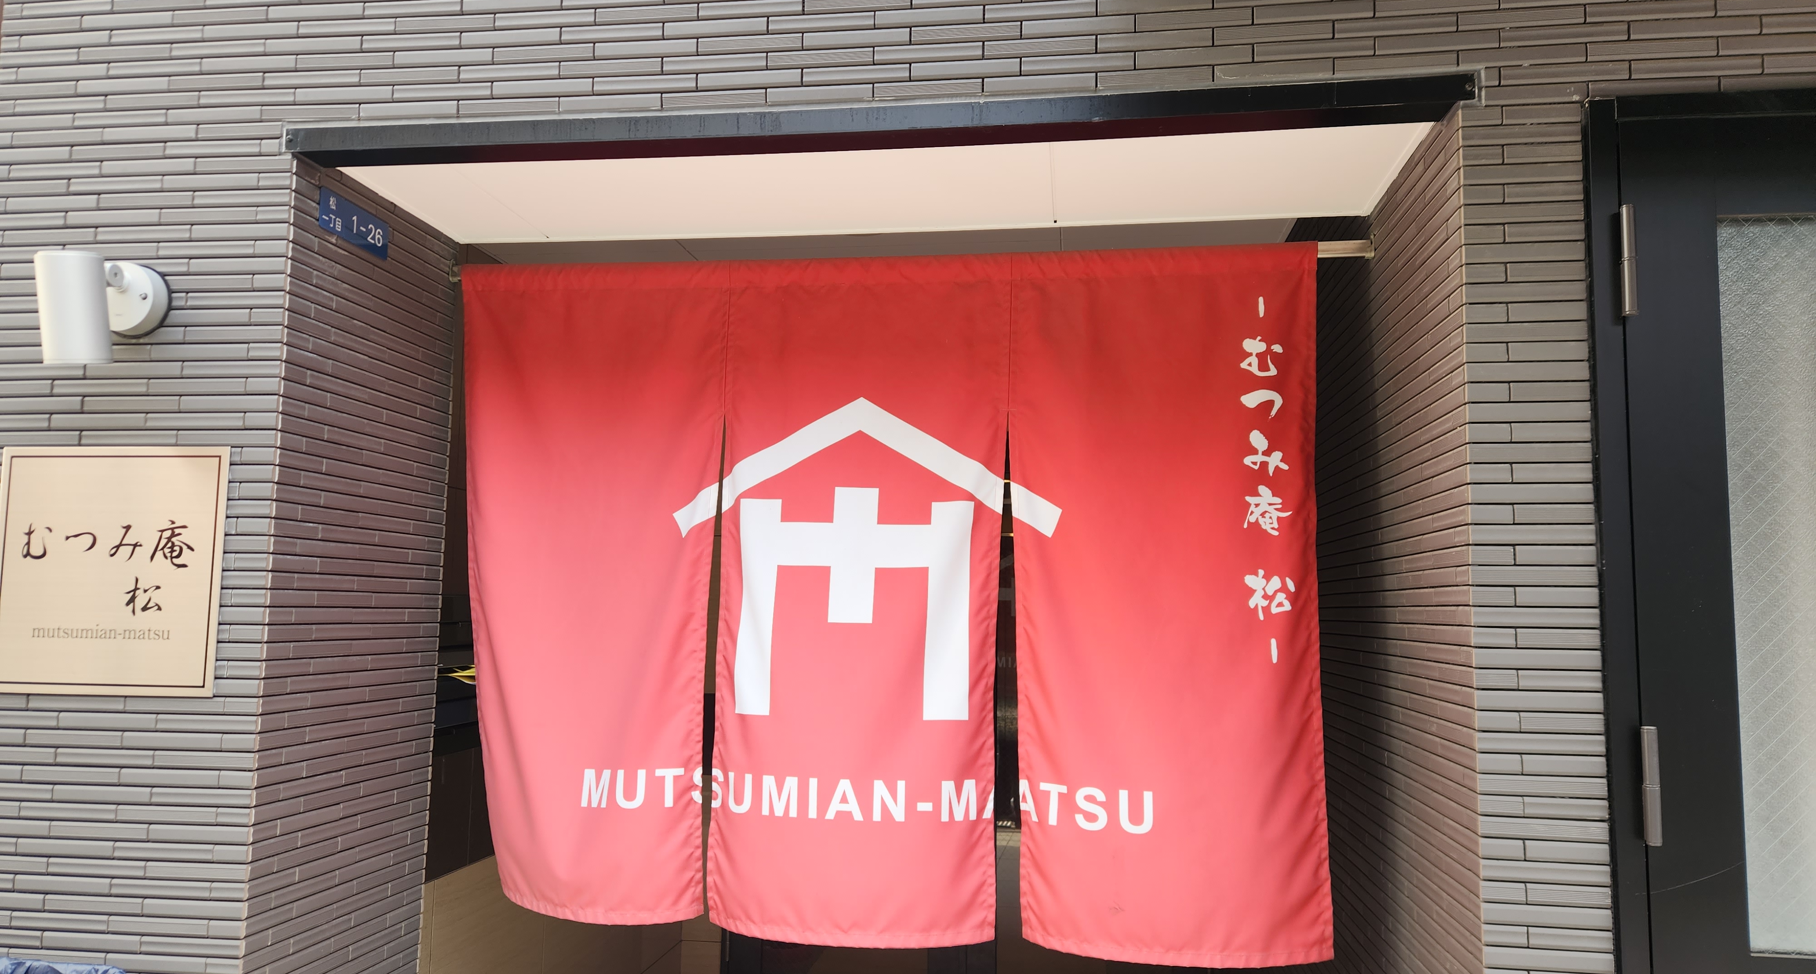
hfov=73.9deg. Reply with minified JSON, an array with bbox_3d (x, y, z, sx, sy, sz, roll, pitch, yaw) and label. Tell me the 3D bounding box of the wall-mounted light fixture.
[{"bbox_3d":[-1.127,-0.248,1.664,0.116,0.171,0.157,0,-6,8],"label":"wall-mounted light fixture"}]

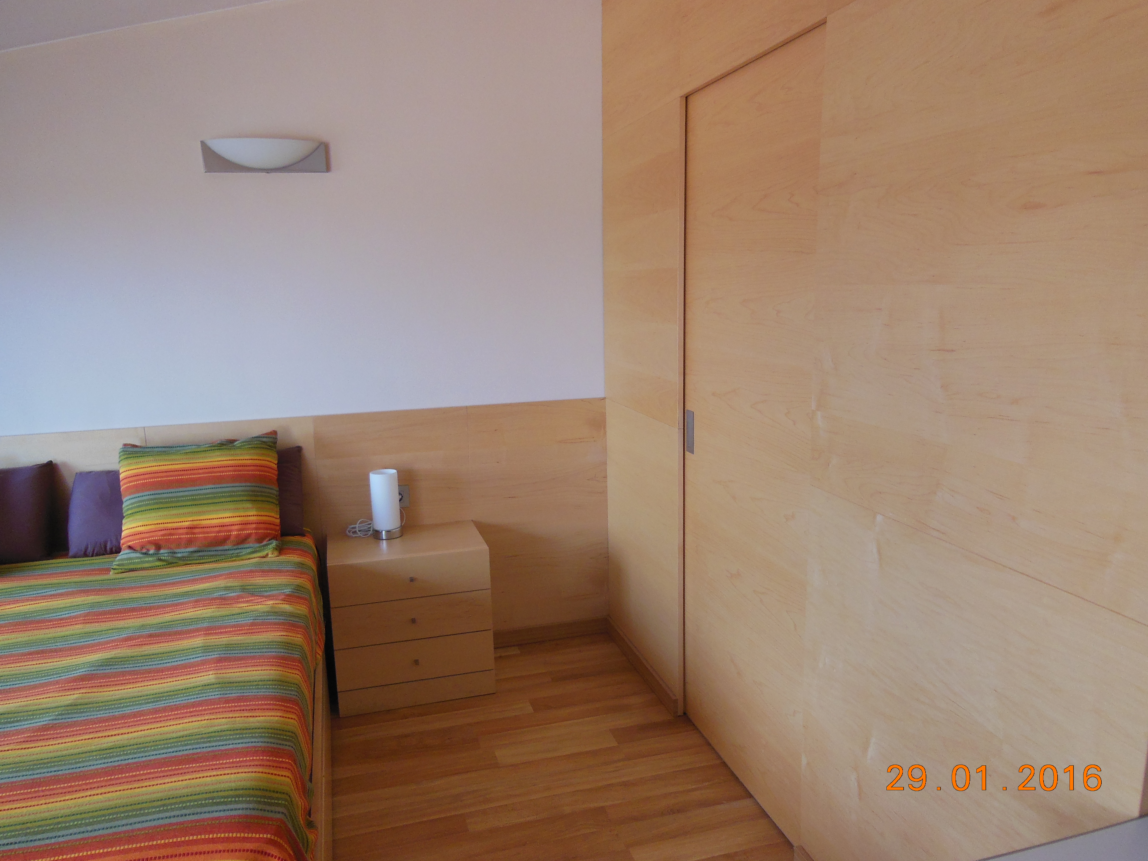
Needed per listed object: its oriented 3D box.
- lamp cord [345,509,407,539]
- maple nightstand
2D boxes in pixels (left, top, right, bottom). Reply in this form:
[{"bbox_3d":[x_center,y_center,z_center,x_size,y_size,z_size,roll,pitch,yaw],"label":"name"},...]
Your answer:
[{"bbox_3d":[-0.751,0.349,3.152,0.220,0.085,0.090,-4,11,-16],"label":"lamp cord"},{"bbox_3d":[-0.611,0.684,3.097,0.551,0.559,0.375,-4,11,-16],"label":"maple nightstand"}]

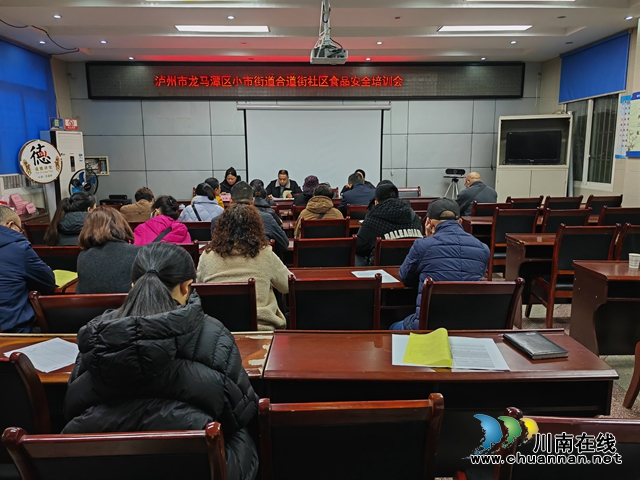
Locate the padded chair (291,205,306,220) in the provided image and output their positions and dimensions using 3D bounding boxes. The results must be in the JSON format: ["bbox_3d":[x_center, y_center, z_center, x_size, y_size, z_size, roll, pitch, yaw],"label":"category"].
[{"bbox_3d":[-0.065,0.066,5.523,0.450,0.930,0.540,-1,10,-2],"label":"padded chair"}]

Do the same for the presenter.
[{"bbox_3d":[-0.534,-0.433,7.590,0.560,1.240,0.720,-1,10,0],"label":"presenter"}]

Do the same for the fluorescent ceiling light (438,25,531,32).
[{"bbox_3d":[2.206,-2.828,6.645,1.200,0.060,0.320,-1,11,-1],"label":"fluorescent ceiling light"}]

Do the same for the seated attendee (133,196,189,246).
[{"bbox_3d":[-1.136,0.260,3.753,0.480,1.214,0.740,-1,11,-1],"label":"seated attendee"}]

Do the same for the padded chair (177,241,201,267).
[{"bbox_3d":[-1.045,0.420,3.707,0.450,0.928,0.530,-1,10,0],"label":"padded chair"}]

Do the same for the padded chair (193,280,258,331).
[{"bbox_3d":[-0.530,0.598,2.695,0.470,0.940,0.570,-1,11,-1],"label":"padded chair"}]

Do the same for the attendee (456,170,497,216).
[{"bbox_3d":[1.885,-0.211,6.220,0.520,1.270,0.740,-2,10,-8],"label":"attendee"}]

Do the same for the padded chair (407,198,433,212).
[{"bbox_3d":[1.153,-0.010,6.004,0.460,0.955,0.570,0,10,0],"label":"padded chair"}]

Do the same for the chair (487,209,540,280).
[{"bbox_3d":[1.931,0.112,5.199,0.460,0.930,0.540,-1,10,-3],"label":"chair"}]

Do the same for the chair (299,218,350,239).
[{"bbox_3d":[0.057,0.214,4.806,0.450,0.928,0.530,-1,10,0],"label":"chair"}]

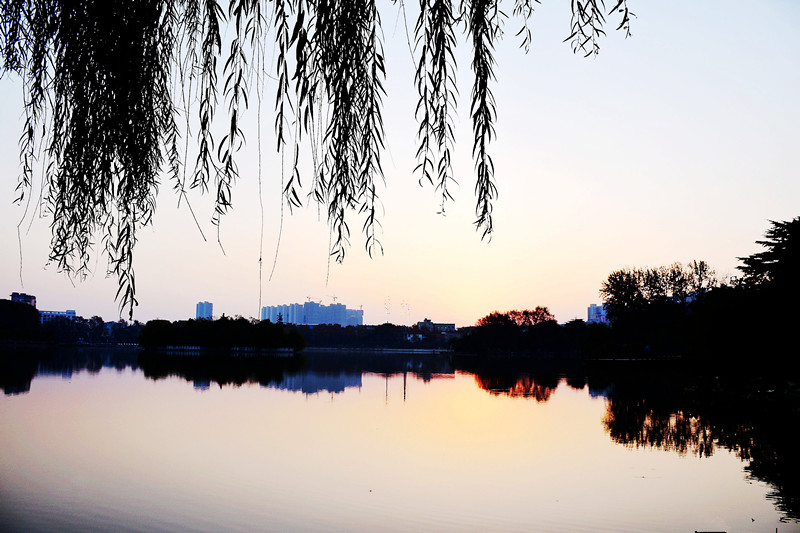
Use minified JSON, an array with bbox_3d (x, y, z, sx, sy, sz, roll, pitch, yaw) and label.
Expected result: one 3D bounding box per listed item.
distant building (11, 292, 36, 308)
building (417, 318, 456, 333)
[{"bbox_3d":[-220.280,30.640,350.000,11.000,29.000,12.000,5,-9,-27],"label":"distant building"},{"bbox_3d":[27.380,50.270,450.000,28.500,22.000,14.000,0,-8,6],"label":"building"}]

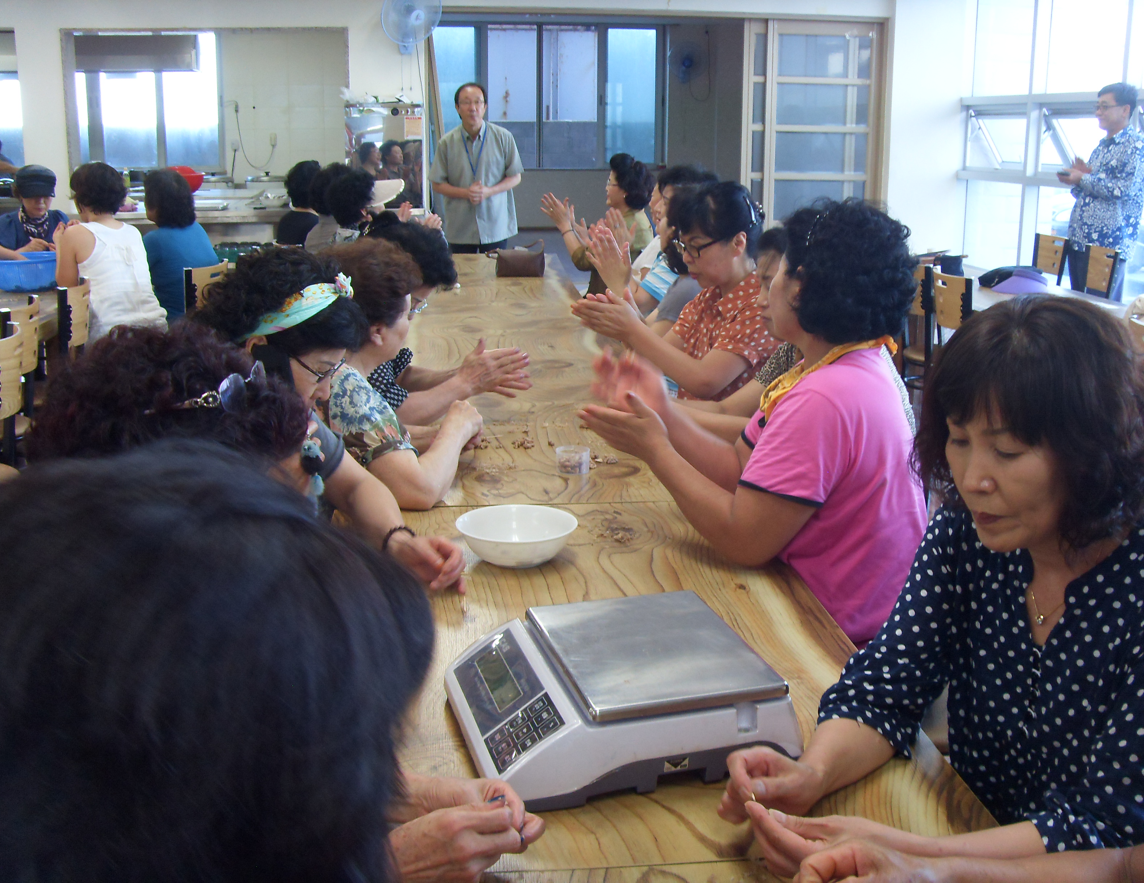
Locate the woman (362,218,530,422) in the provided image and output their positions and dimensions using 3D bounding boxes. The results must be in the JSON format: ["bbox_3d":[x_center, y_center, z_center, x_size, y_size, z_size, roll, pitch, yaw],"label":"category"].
[{"bbox_3d":[-0.450,0.052,3.312,0.720,1.220,0.450,-2,14,-8],"label":"woman"}]

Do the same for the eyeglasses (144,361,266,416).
[{"bbox_3d":[-0.467,-0.060,1.650,0.140,0.048,0.140,-9,17,14],"label":"eyeglasses"}]

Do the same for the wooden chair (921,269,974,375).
[{"bbox_3d":[1.775,-0.290,5.545,0.490,0.835,0.410,-2,14,-8],"label":"wooden chair"}]

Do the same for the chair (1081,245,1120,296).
[{"bbox_3d":[2.356,-0.531,6.527,0.490,0.835,0.410,-1,14,-6],"label":"chair"}]

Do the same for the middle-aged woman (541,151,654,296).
[{"bbox_3d":[0.130,-0.650,6.021,0.600,1.280,0.450,3,14,10],"label":"middle-aged woman"}]

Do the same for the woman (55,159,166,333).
[{"bbox_3d":[-1.787,-0.436,5.151,0.440,1.260,0.600,-13,19,-43],"label":"woman"}]

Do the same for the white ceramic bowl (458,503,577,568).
[{"bbox_3d":[-0.094,0.165,2.215,0.205,0.065,0.205,0,14,0],"label":"white ceramic bowl"}]

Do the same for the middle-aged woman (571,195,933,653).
[{"bbox_3d":[0.323,0.232,2.428,0.660,1.310,0.460,5,15,17],"label":"middle-aged woman"}]

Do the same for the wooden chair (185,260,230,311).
[{"bbox_3d":[-1.742,-0.352,5.695,0.490,0.835,0.410,4,15,16],"label":"wooden chair"}]

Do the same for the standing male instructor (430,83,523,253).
[{"bbox_3d":[-0.527,-1.163,7.358,0.510,1.620,0.320,0,14,-2],"label":"standing male instructor"}]

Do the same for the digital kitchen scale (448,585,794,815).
[{"bbox_3d":[0.056,0.298,1.600,0.350,0.108,0.325,-4,15,-16],"label":"digital kitchen scale"}]

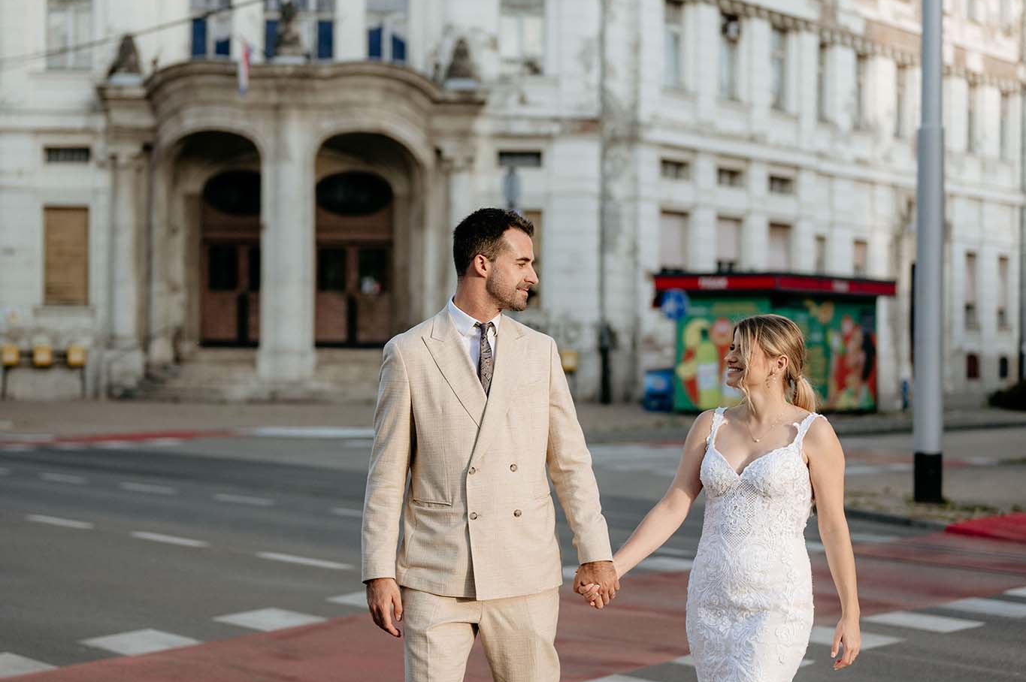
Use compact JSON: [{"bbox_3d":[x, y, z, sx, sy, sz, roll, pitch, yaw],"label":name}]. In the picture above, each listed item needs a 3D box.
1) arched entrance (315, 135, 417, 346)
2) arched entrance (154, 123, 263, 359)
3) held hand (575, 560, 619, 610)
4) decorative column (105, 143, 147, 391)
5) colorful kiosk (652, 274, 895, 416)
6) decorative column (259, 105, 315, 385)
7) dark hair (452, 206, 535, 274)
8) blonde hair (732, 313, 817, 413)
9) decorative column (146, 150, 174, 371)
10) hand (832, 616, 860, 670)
[{"bbox_3d":[-3.344,-2.325,48.900,2.400,4.950,1.300,0,0,-2],"label":"arched entrance"},{"bbox_3d":[-7.475,-2.392,52.500,2.500,5.700,1.500,0,0,14],"label":"arched entrance"},{"bbox_3d":[0.217,0.628,5.500,0.112,0.128,0.110,1,0,0],"label":"held hand"},{"bbox_3d":[-8.843,-1.688,48.800,0.930,5.650,0.900,0,0,-2],"label":"decorative column"},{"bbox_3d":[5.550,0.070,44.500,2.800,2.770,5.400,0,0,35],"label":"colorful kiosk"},{"bbox_3d":[-5.463,-2.318,51.500,1.330,6.750,1.200,1,0,0],"label":"decorative column"},{"bbox_3d":[-0.050,-0.260,5.600,0.210,0.183,0.170,0,0,22],"label":"dark hair"},{"bbox_3d":[0.685,0.058,5.600,0.210,0.265,0.180,1,0,-24],"label":"blonde hair"},{"bbox_3d":[-8.754,-2.087,53.000,0.620,5.450,0.650,1,0,6],"label":"decorative column"},{"bbox_3d":[0.868,0.788,5.570,0.075,0.140,0.095,0,0,18],"label":"hand"}]

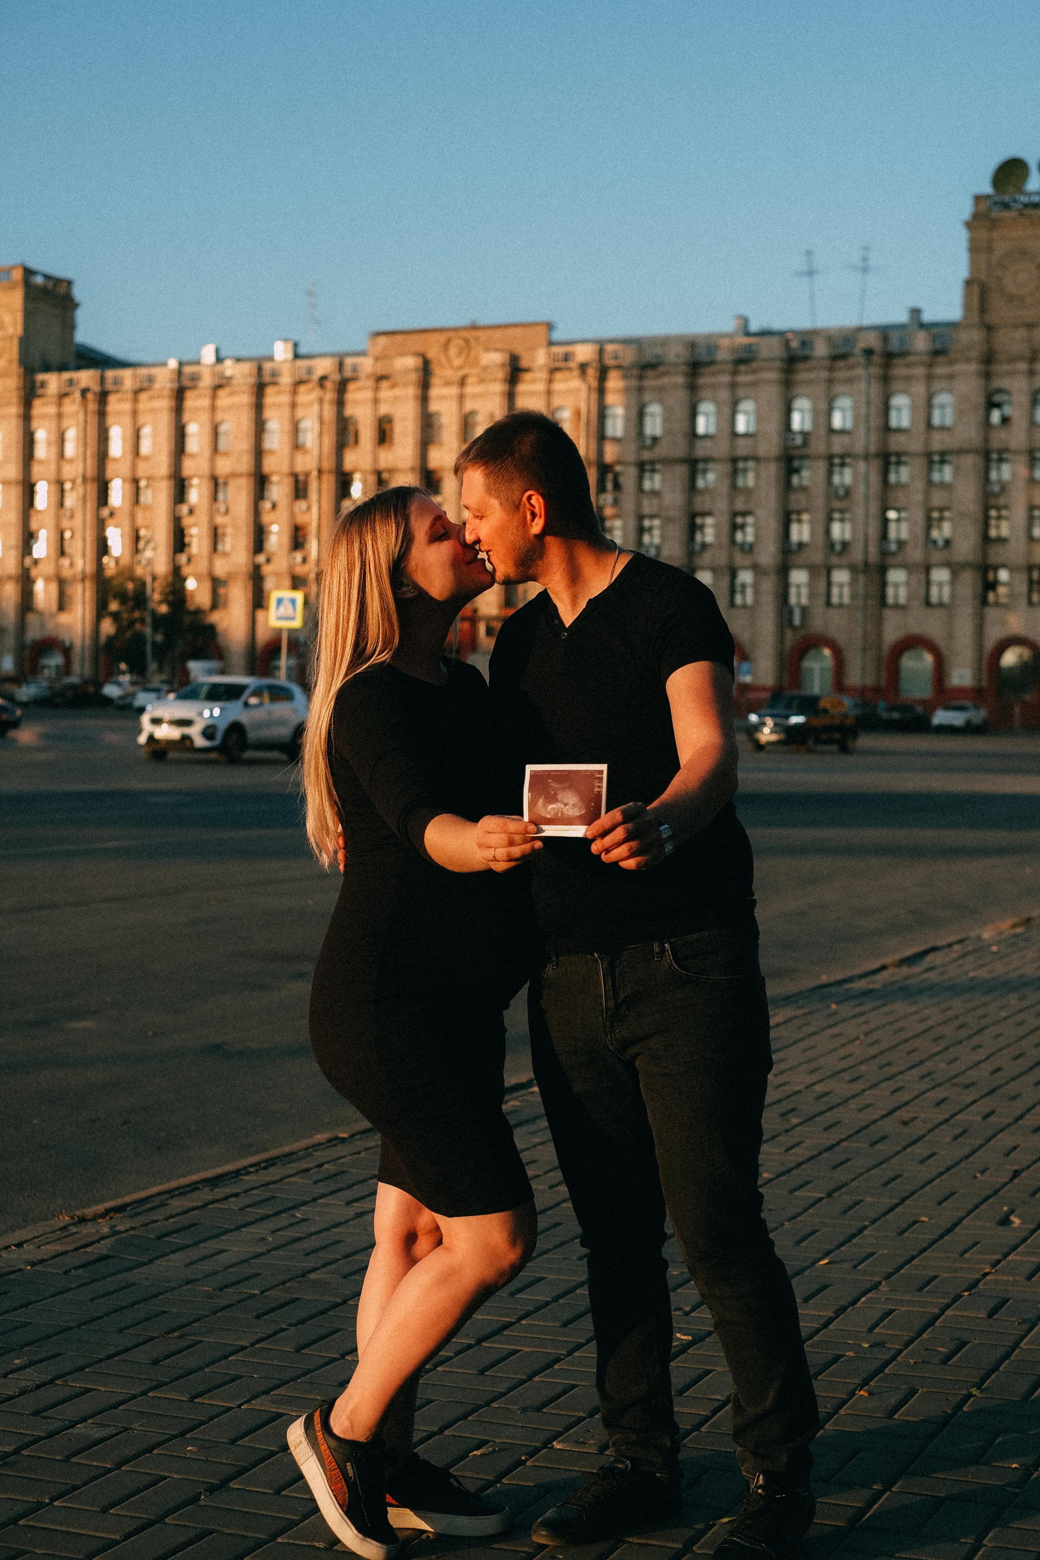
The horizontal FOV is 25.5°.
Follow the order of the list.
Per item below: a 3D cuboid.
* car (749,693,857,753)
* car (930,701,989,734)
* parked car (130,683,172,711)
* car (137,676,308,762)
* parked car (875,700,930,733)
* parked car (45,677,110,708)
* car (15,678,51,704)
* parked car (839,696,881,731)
[{"bbox_3d":[8.206,-1.660,66.300,1.850,1.680,4.550,2,2,30],"label":"car"},{"bbox_3d":[20.895,-2.996,109.000,1.740,1.500,4.200,2,2,26],"label":"car"},{"bbox_3d":[-20.467,-4.618,128.000,1.740,1.530,4.250,1,2,5],"label":"parked car"},{"bbox_3d":[-5.696,-1.220,45.169,1.860,1.645,4.485,2,2,22],"label":"car"},{"bbox_3d":[18.417,-2.996,110.000,1.760,1.460,4.400,2,2,24],"label":"parked car"},{"bbox_3d":[-24.448,-4.841,127.000,1.770,1.500,4.400,2,2,19],"label":"parked car"},{"bbox_3d":[-28.035,-5.237,135.000,1.760,1.500,4.350,2,2,18],"label":"car"},{"bbox_3d":[15.994,-3.096,110.000,1.780,1.540,4.400,2,2,24],"label":"parked car"}]

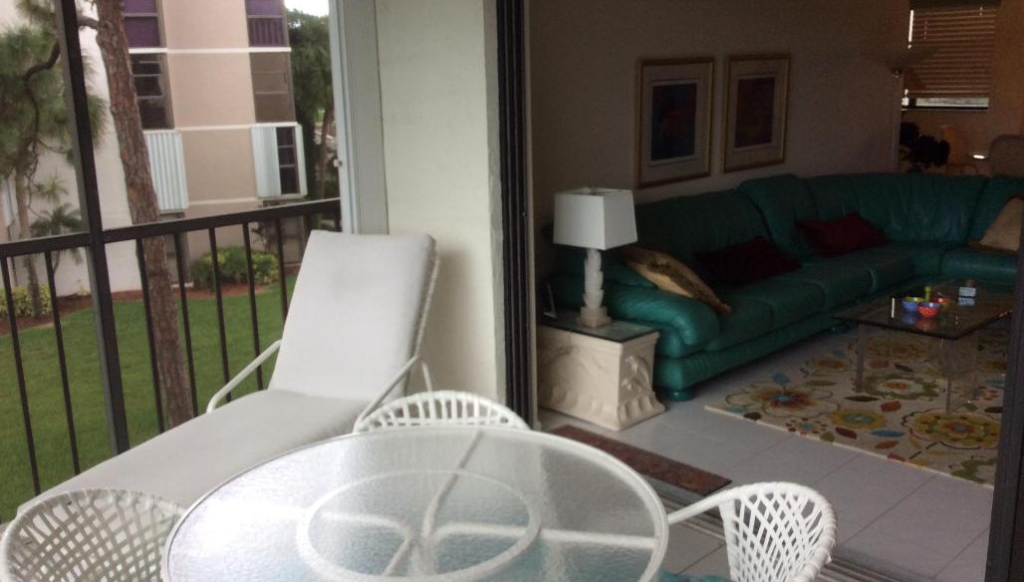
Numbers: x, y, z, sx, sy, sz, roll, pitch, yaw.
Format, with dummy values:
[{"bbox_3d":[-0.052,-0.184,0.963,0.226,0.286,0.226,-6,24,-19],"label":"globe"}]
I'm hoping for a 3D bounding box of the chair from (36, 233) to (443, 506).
[{"bbox_3d":[-0.867,0.407,3.564,0.670,0.985,1.670,4,14,20],"label":"chair"}]

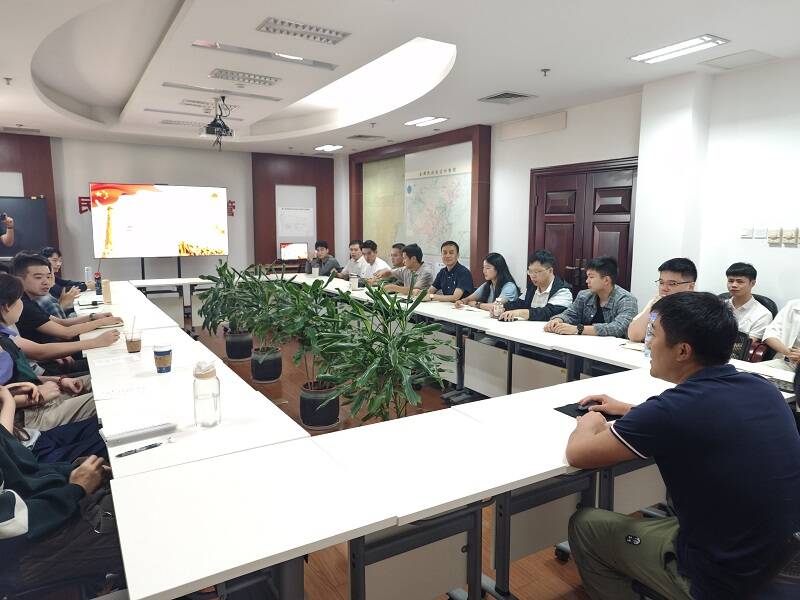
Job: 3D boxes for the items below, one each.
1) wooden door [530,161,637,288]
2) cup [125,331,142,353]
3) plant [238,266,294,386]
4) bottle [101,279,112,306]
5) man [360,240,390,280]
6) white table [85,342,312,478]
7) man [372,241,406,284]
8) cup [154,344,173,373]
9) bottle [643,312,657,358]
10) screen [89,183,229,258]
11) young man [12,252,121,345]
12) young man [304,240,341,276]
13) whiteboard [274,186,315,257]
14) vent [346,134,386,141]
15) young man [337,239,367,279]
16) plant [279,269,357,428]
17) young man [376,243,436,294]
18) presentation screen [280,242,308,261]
[{"bbox_3d":[2.027,-0.414,5.960,0.120,2.180,1.600,-4,9,-31],"label":"wooden door"},{"bbox_3d":[-1.535,0.241,3.054,0.098,0.112,0.098,-4,9,-27],"label":"cup"},{"bbox_3d":[-1.301,0.213,5.100,0.567,1.107,0.567,-2,8,-14],"label":"plant"},{"bbox_3d":[-2.842,-0.081,5.141,0.080,0.230,0.080,-4,9,-31],"label":"bottle"},{"bbox_3d":[-0.375,-0.094,6.608,0.550,1.308,0.720,8,11,44],"label":"man"},{"bbox_3d":[-1.057,0.752,2.491,0.610,0.740,1.840,-4,9,-31],"label":"white table"},{"bbox_3d":[-0.099,-0.006,6.072,0.720,1.283,0.550,-5,9,-31],"label":"man"},{"bbox_3d":[-1.180,0.291,2.644,0.092,0.128,0.092,-3,9,-24],"label":"cup"},{"bbox_3d":[1.426,0.198,3.028,0.066,0.240,0.066,-4,9,-31],"label":"bottle"},{"bbox_3d":[-3.664,-1.214,8.259,1.940,1.110,0.070,-4,9,-31],"label":"screen"},{"bbox_3d":[-2.089,0.358,3.401,0.740,1.280,0.560,-6,10,-37],"label":"young man"},{"bbox_3d":[-1.206,-0.284,8.353,0.750,1.270,0.550,-6,9,-38],"label":"young man"},{"bbox_3d":[-1.888,-1.413,9.748,0.780,1.330,0.030,-4,9,-31],"label":"whiteboard"},{"bbox_3d":[-0.490,-2.381,7.819,0.400,0.050,0.390,-4,9,-31],"label":"vent"},{"bbox_3d":[-0.662,-0.146,7.070,0.720,1.282,0.550,-6,10,-37],"label":"young man"},{"bbox_3d":[-0.611,0.361,3.954,0.584,1.134,0.584,-1,8,-9],"label":"plant"},{"bbox_3d":[0.097,0.032,6.006,0.850,1.270,0.580,0,7,-3],"label":"young man"},{"bbox_3d":[-1.874,-0.859,9.405,0.505,0.300,0.070,-5,9,-32],"label":"presentation screen"}]

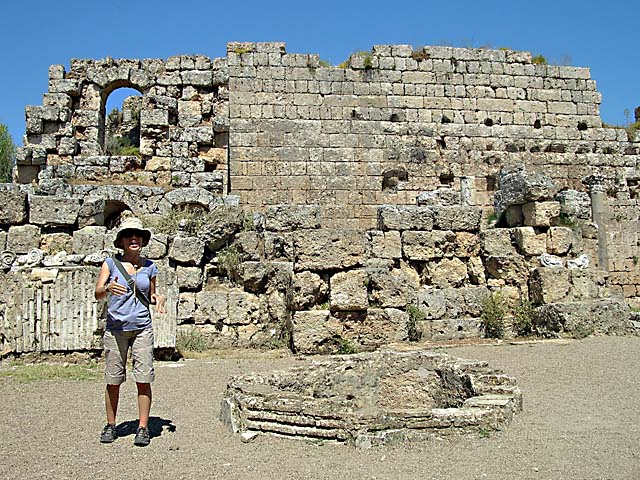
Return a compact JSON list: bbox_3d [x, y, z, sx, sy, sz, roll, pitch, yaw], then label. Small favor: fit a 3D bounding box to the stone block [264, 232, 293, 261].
[{"bbox_3d":[-0.566,0.091,9.300,0.413,0.385,0.400,0,0,-8],"label":"stone block"}]

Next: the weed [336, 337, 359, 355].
[{"bbox_3d":[0.318,1.312,8.387,0.283,0.224,0.220,-1,1,-13],"label":"weed"}]

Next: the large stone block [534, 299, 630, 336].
[{"bbox_3d":[4.008,1.191,10.200,1.240,0.464,0.650,0,1,-11],"label":"large stone block"}]

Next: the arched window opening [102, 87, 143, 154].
[{"bbox_3d":[-3.400,-2.046,11.493,0.671,1.277,0.600,-1,1,-13],"label":"arched window opening"}]

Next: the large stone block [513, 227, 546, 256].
[{"bbox_3d":[3.237,0.018,10.400,0.414,0.427,0.450,0,1,-11],"label":"large stone block"}]

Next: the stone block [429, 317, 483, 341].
[{"bbox_3d":[1.855,1.237,9.250,0.750,0.270,0.400,0,2,-10],"label":"stone block"}]

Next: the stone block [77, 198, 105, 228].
[{"bbox_3d":[-3.174,-0.357,9.295,0.351,0.396,0.400,-1,1,-13],"label":"stone block"}]

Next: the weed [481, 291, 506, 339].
[{"bbox_3d":[2.534,1.088,9.720,0.378,0.697,0.340,0,0,-8],"label":"weed"}]

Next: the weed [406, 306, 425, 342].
[{"bbox_3d":[1.349,1.178,9.400,0.257,0.529,0.220,0,0,-9],"label":"weed"}]

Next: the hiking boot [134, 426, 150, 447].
[{"bbox_3d":[-1.331,1.468,4.990,0.100,0.105,0.255,0,2,-9],"label":"hiking boot"}]

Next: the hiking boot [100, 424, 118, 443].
[{"bbox_3d":[-1.625,1.465,5.120,0.105,0.105,0.270,0,0,-7],"label":"hiking boot"}]

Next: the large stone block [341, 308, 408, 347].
[{"bbox_3d":[0.661,1.140,8.925,0.926,0.496,0.500,-1,1,-13],"label":"large stone block"}]

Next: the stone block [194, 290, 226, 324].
[{"bbox_3d":[-1.417,0.877,8.650,0.410,0.400,0.420,0,2,-10],"label":"stone block"}]

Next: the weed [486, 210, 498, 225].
[{"bbox_3d":[2.640,-0.344,10.185,0.183,0.214,0.170,0,0,-8],"label":"weed"}]

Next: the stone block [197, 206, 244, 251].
[{"bbox_3d":[-1.398,-0.162,9.350,0.662,0.607,0.500,0,0,-8],"label":"stone block"}]

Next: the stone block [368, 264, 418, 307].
[{"bbox_3d":[0.963,0.645,9.300,0.688,0.550,0.500,0,1,-11],"label":"stone block"}]

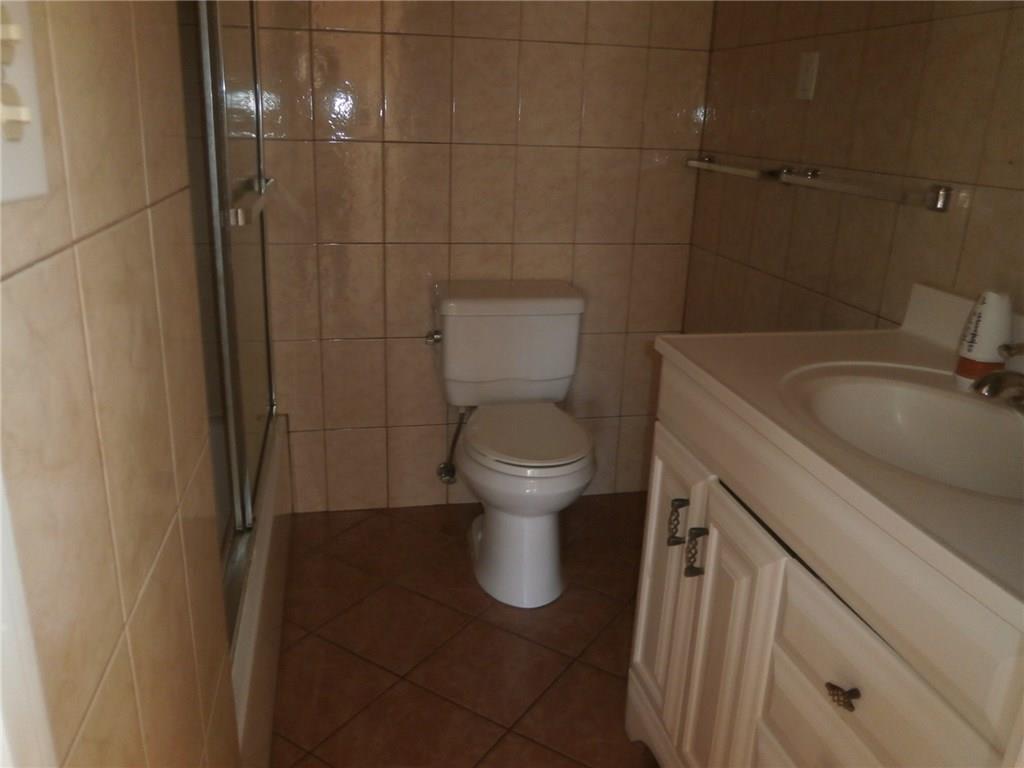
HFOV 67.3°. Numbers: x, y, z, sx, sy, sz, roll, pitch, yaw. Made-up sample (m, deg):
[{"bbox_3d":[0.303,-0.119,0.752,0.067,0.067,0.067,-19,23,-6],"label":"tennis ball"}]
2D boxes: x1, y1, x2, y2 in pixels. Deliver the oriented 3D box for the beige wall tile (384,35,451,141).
[{"bbox_3d":[-0.274,-0.859,2.243,0.203,0.304,0.010,-2,19,-12],"label":"beige wall tile"}]

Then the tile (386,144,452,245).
[{"bbox_3d":[-0.287,-0.577,2.333,0.200,0.301,0.010,-2,19,-12],"label":"tile"}]

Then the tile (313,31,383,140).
[{"bbox_3d":[-0.472,-0.852,2.206,0.200,0.300,0.010,-2,19,-12],"label":"tile"}]

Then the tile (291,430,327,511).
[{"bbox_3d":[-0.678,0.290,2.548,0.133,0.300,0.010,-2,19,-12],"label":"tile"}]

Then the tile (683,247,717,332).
[{"bbox_3d":[0.623,-0.291,2.535,0.010,0.304,0.195,-2,19,-11],"label":"tile"}]

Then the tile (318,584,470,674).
[{"bbox_3d":[-0.309,0.649,2.052,0.300,0.010,0.300,14,22,30],"label":"tile"}]

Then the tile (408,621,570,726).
[{"bbox_3d":[-0.051,0.702,1.882,0.303,0.010,0.303,14,22,31],"label":"tile"}]

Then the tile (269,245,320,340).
[{"bbox_3d":[-0.689,-0.278,2.346,0.200,0.300,0.010,-2,19,-12],"label":"tile"}]

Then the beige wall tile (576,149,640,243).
[{"bbox_3d":[0.304,-0.595,2.450,0.200,0.300,0.010,-2,19,-12],"label":"beige wall tile"}]

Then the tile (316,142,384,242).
[{"bbox_3d":[-0.481,-0.568,2.289,0.200,0.300,0.010,-2,19,-12],"label":"tile"}]

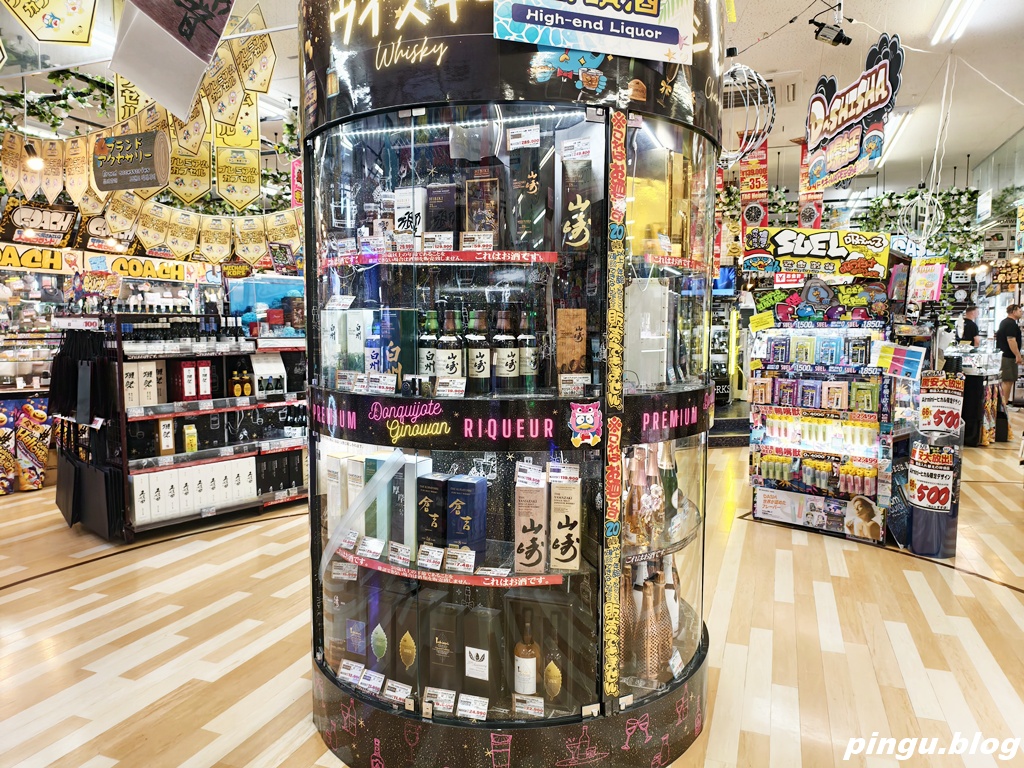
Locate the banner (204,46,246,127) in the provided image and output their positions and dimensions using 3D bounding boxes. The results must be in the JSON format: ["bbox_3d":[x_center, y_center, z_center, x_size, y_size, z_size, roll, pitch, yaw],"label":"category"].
[{"bbox_3d":[-1.440,-1.470,3.407,0.265,0.390,0.008,-21,-5,32],"label":"banner"}]

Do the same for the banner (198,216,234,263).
[{"bbox_3d":[-2.432,-1.181,5.600,0.272,0.400,0.010,0,6,2],"label":"banner"}]

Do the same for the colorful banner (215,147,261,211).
[{"bbox_3d":[-1.809,-1.353,4.500,0.283,0.422,0.012,-1,5,-10],"label":"colorful banner"}]

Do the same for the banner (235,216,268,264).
[{"bbox_3d":[-2.278,-1.255,5.950,0.283,0.422,0.012,-1,4,4],"label":"banner"}]

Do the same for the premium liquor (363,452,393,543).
[{"bbox_3d":[-0.450,0.428,2.409,0.099,0.333,0.090,3,7,32],"label":"premium liquor"}]

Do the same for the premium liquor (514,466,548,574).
[{"bbox_3d":[0.063,0.456,2.178,0.091,0.274,0.092,1,4,7],"label":"premium liquor"}]

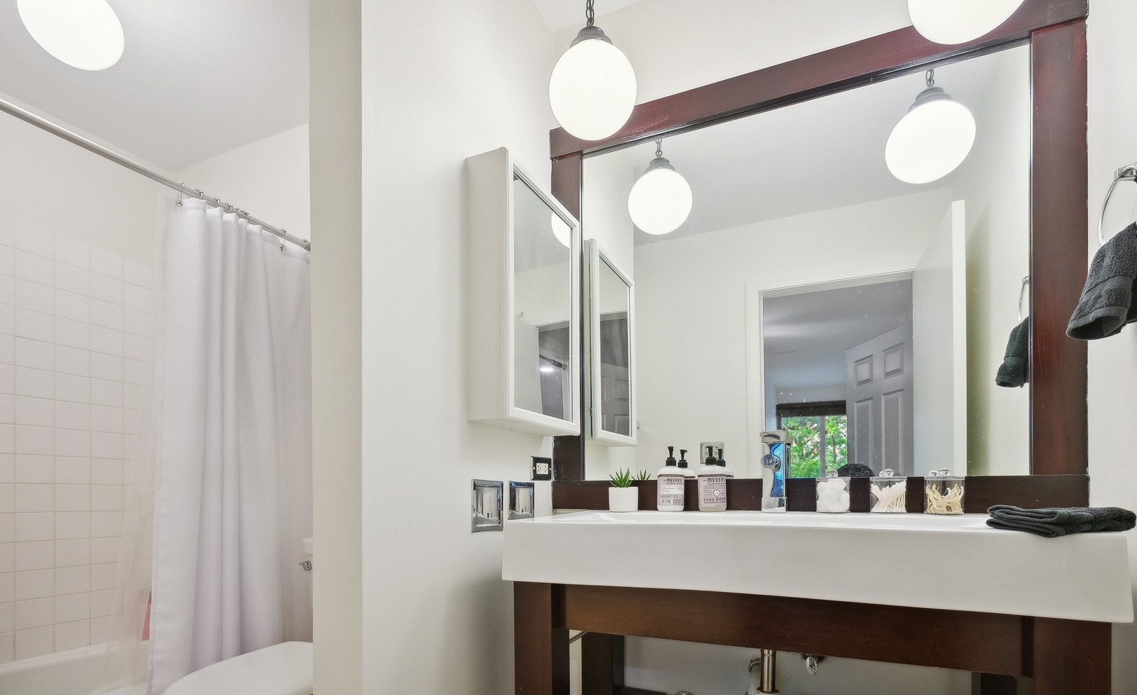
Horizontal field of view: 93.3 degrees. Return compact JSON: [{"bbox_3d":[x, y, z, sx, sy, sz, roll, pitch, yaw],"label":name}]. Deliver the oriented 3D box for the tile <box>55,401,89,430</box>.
[{"bbox_3d":[-1.979,0.273,2.142,0.010,0.109,0.111,-1,-7,27],"label":"tile"}]

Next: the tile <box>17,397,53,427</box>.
[{"bbox_3d":[-2.054,0.246,2.067,0.010,0.108,0.108,-5,-7,26],"label":"tile"}]

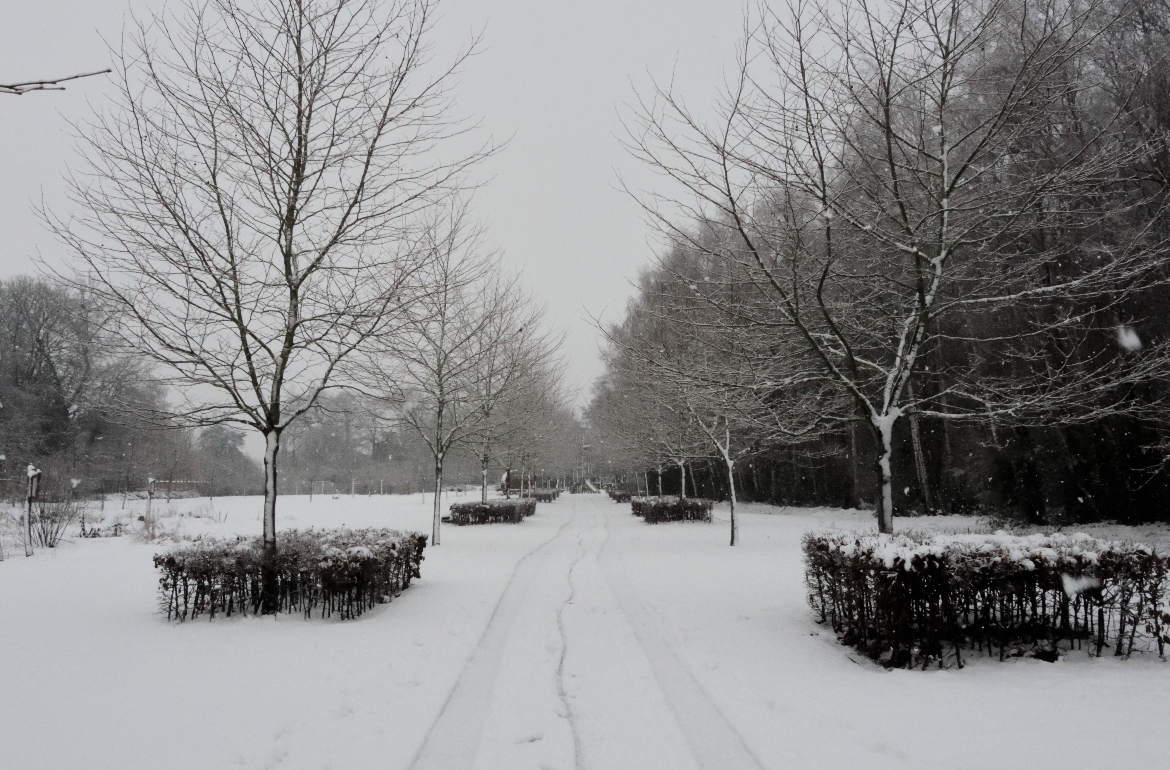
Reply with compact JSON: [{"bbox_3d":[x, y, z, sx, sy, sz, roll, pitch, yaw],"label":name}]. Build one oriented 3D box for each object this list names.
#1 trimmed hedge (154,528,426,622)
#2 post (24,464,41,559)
[{"bbox_3d":[-3.600,2.422,12.169,2.500,0.760,3.300,0,-6,0],"label":"trimmed hedge"},{"bbox_3d":[-11.350,2.586,19.540,0.200,1.900,0.250,-5,-8,41],"label":"post"}]

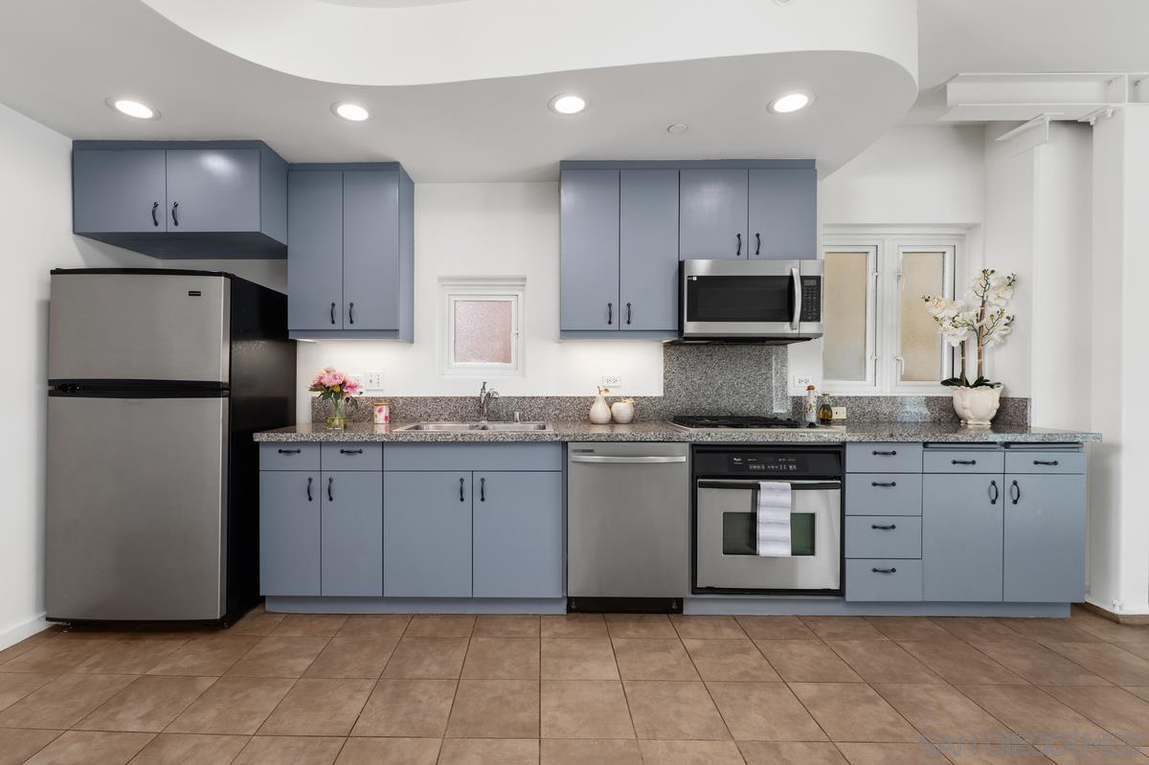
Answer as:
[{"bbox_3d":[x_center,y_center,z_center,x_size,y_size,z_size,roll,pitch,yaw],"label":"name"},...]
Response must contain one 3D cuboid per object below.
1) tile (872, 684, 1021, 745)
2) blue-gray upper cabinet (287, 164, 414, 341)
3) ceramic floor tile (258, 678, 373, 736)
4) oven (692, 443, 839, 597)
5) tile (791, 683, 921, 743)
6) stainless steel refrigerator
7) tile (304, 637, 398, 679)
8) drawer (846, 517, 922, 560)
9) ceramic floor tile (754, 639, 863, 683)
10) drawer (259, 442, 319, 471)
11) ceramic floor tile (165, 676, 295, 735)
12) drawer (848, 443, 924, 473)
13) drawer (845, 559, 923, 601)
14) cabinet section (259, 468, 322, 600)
[{"bbox_3d":[1.334,1.200,1.852,0.324,0.012,0.333,0,0,-1],"label":"tile"},{"bbox_3d":[-1.260,-0.717,2.945,0.608,0.965,0.330,0,1,-2],"label":"blue-gray upper cabinet"},{"bbox_3d":[-0.924,1.189,1.874,0.321,0.010,0.322,0,1,-2],"label":"ceramic floor tile"},{"bbox_3d":[0.952,0.675,2.769,0.745,0.740,0.610,0,0,0],"label":"oven"},{"bbox_3d":[1.010,1.200,1.859,0.324,0.012,0.333,0,0,-1],"label":"tile"},{"bbox_3d":[-2.035,0.332,2.720,0.825,1.700,0.730,0,0,-1],"label":"stainless steel refrigerator"},{"bbox_3d":[-0.942,1.184,2.196,0.319,0.010,0.322,0,1,-2],"label":"tile"},{"bbox_3d":[1.507,0.752,2.715,0.373,0.210,0.450,0,1,-1],"label":"drawer"},{"bbox_3d":[0.977,1.185,2.168,0.322,0.010,0.326,0,0,-1],"label":"ceramic floor tile"},{"bbox_3d":[-1.405,0.368,2.750,0.300,0.140,0.500,0,0,-1],"label":"drawer"},{"bbox_3d":[-1.238,1.184,1.873,0.318,0.012,0.318,0,0,0],"label":"ceramic floor tile"},{"bbox_3d":[1.518,0.370,2.704,0.374,0.150,0.480,0,0,0],"label":"drawer"},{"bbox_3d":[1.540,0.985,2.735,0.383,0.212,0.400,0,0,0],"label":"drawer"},{"bbox_3d":[-1.427,0.753,2.800,0.305,0.628,0.480,0,1,-1],"label":"cabinet section"}]

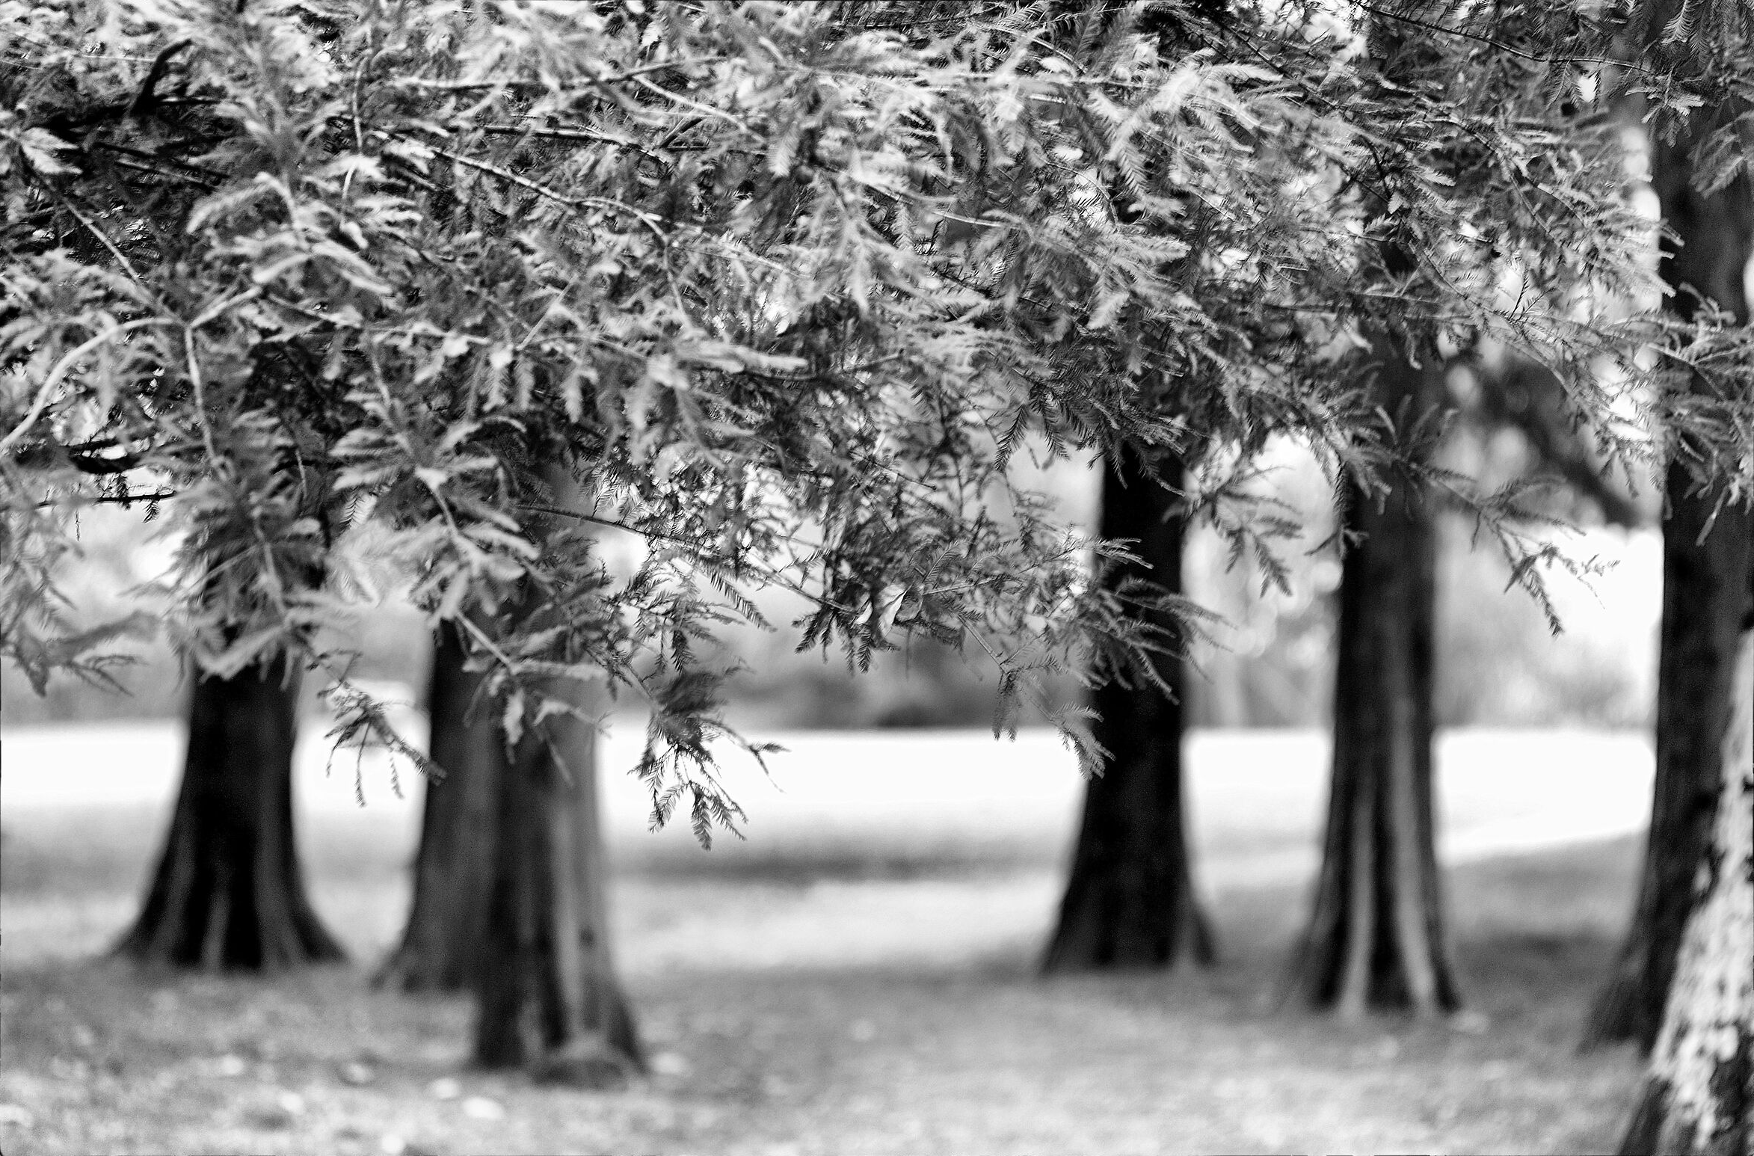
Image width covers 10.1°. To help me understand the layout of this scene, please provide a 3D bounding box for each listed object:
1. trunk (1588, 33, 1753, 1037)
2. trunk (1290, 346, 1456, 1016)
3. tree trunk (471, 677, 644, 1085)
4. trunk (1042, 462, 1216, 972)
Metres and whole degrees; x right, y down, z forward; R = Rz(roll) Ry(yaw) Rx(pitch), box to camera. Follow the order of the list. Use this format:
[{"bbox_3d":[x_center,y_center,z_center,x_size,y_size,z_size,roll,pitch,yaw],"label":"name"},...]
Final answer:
[{"bbox_3d":[2.704,-0.121,33.500,0.621,3.517,0.603,0,0,0],"label":"trunk"},{"bbox_3d":[1.804,0.375,36.000,0.607,2.480,0.588,0,0,0],"label":"trunk"},{"bbox_3d":[-1.017,0.961,31.500,0.549,1.324,0.532,0,0,0],"label":"tree trunk"},{"bbox_3d":[1.017,0.535,40.000,0.691,2.143,0.670,0,0,0],"label":"trunk"}]

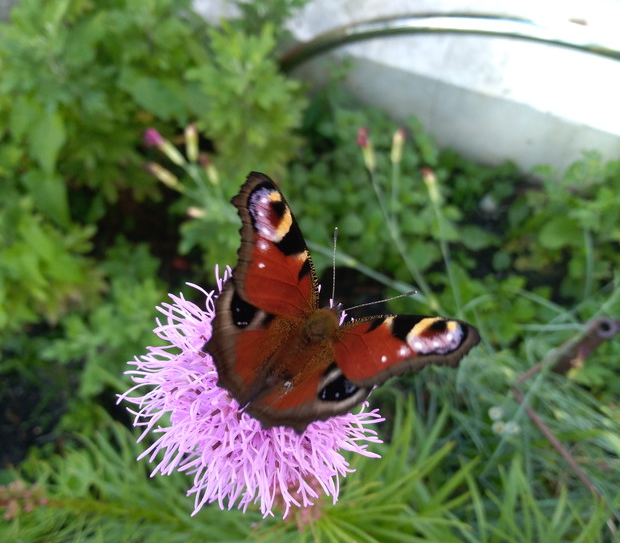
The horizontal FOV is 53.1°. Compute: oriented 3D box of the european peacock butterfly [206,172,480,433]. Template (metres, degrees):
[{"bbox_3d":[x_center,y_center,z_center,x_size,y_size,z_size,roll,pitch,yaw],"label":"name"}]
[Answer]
[{"bbox_3d":[0.002,0.008,0.115,0.051,0.021,0.039,37,60,13],"label":"european peacock butterfly"}]

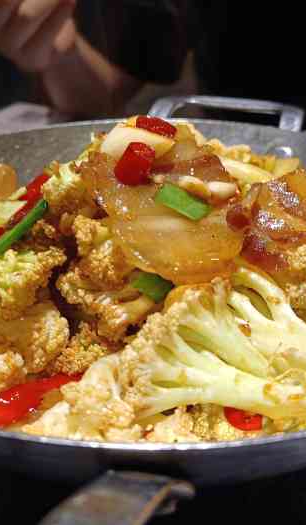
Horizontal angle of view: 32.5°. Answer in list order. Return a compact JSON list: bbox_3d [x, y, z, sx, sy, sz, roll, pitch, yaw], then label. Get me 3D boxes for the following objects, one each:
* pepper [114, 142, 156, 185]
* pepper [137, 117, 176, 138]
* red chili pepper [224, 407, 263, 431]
[{"bbox_3d":[-0.007,-0.039,0.206,0.013,0.013,0.011,15,27,-8],"label":"pepper"},{"bbox_3d":[0.001,-0.055,0.216,0.017,0.007,0.008,15,27,-8],"label":"pepper"},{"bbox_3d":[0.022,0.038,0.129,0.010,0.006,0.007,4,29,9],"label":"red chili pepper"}]

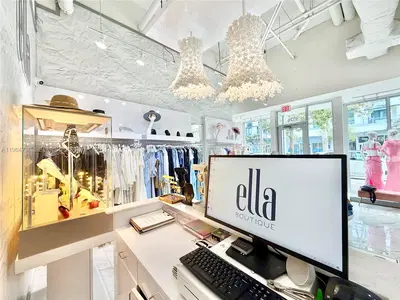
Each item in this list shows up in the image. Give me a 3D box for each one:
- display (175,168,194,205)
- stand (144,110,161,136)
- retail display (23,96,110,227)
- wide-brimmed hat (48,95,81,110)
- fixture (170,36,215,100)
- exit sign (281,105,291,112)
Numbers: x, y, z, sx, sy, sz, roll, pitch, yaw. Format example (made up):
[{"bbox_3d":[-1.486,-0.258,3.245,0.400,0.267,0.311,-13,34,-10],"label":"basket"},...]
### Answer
[{"bbox_3d":[-0.119,0.280,1.240,0.130,0.290,0.130,0,0,-42],"label":"display"},{"bbox_3d":[-1.277,-0.712,4.350,0.400,0.690,0.270,0,0,-42],"label":"stand"},{"bbox_3d":[-0.905,0.090,1.140,0.425,0.650,0.430,0,0,-42],"label":"retail display"},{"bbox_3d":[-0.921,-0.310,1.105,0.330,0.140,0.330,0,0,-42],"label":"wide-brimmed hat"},{"bbox_3d":[-0.085,-0.945,1.840,0.500,0.630,0.500,0,0,0],"label":"fixture"},{"bbox_3d":[3.049,-1.464,5.750,0.060,0.210,0.320,0,0,-42],"label":"exit sign"}]

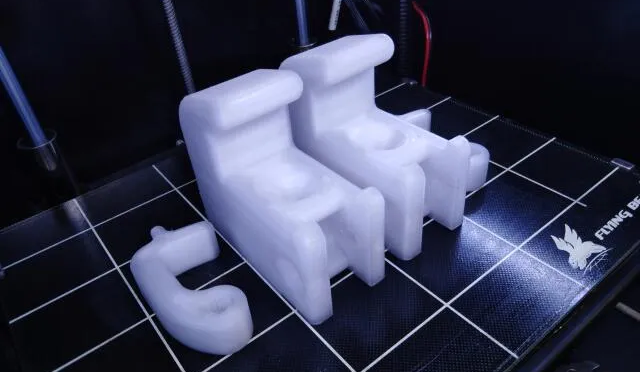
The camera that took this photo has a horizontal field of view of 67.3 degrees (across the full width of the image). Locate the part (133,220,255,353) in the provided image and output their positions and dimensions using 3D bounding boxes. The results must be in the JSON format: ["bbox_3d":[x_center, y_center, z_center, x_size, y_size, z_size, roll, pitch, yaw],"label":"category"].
[{"bbox_3d":[-0.048,0.035,0.181,0.037,0.018,0.065,-28,42,-27],"label":"part"}]

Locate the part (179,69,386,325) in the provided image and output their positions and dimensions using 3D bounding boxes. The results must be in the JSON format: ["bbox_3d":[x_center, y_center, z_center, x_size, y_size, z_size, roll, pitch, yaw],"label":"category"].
[{"bbox_3d":[-0.015,-0.001,0.185,0.037,0.066,0.081,-28,42,-27],"label":"part"}]

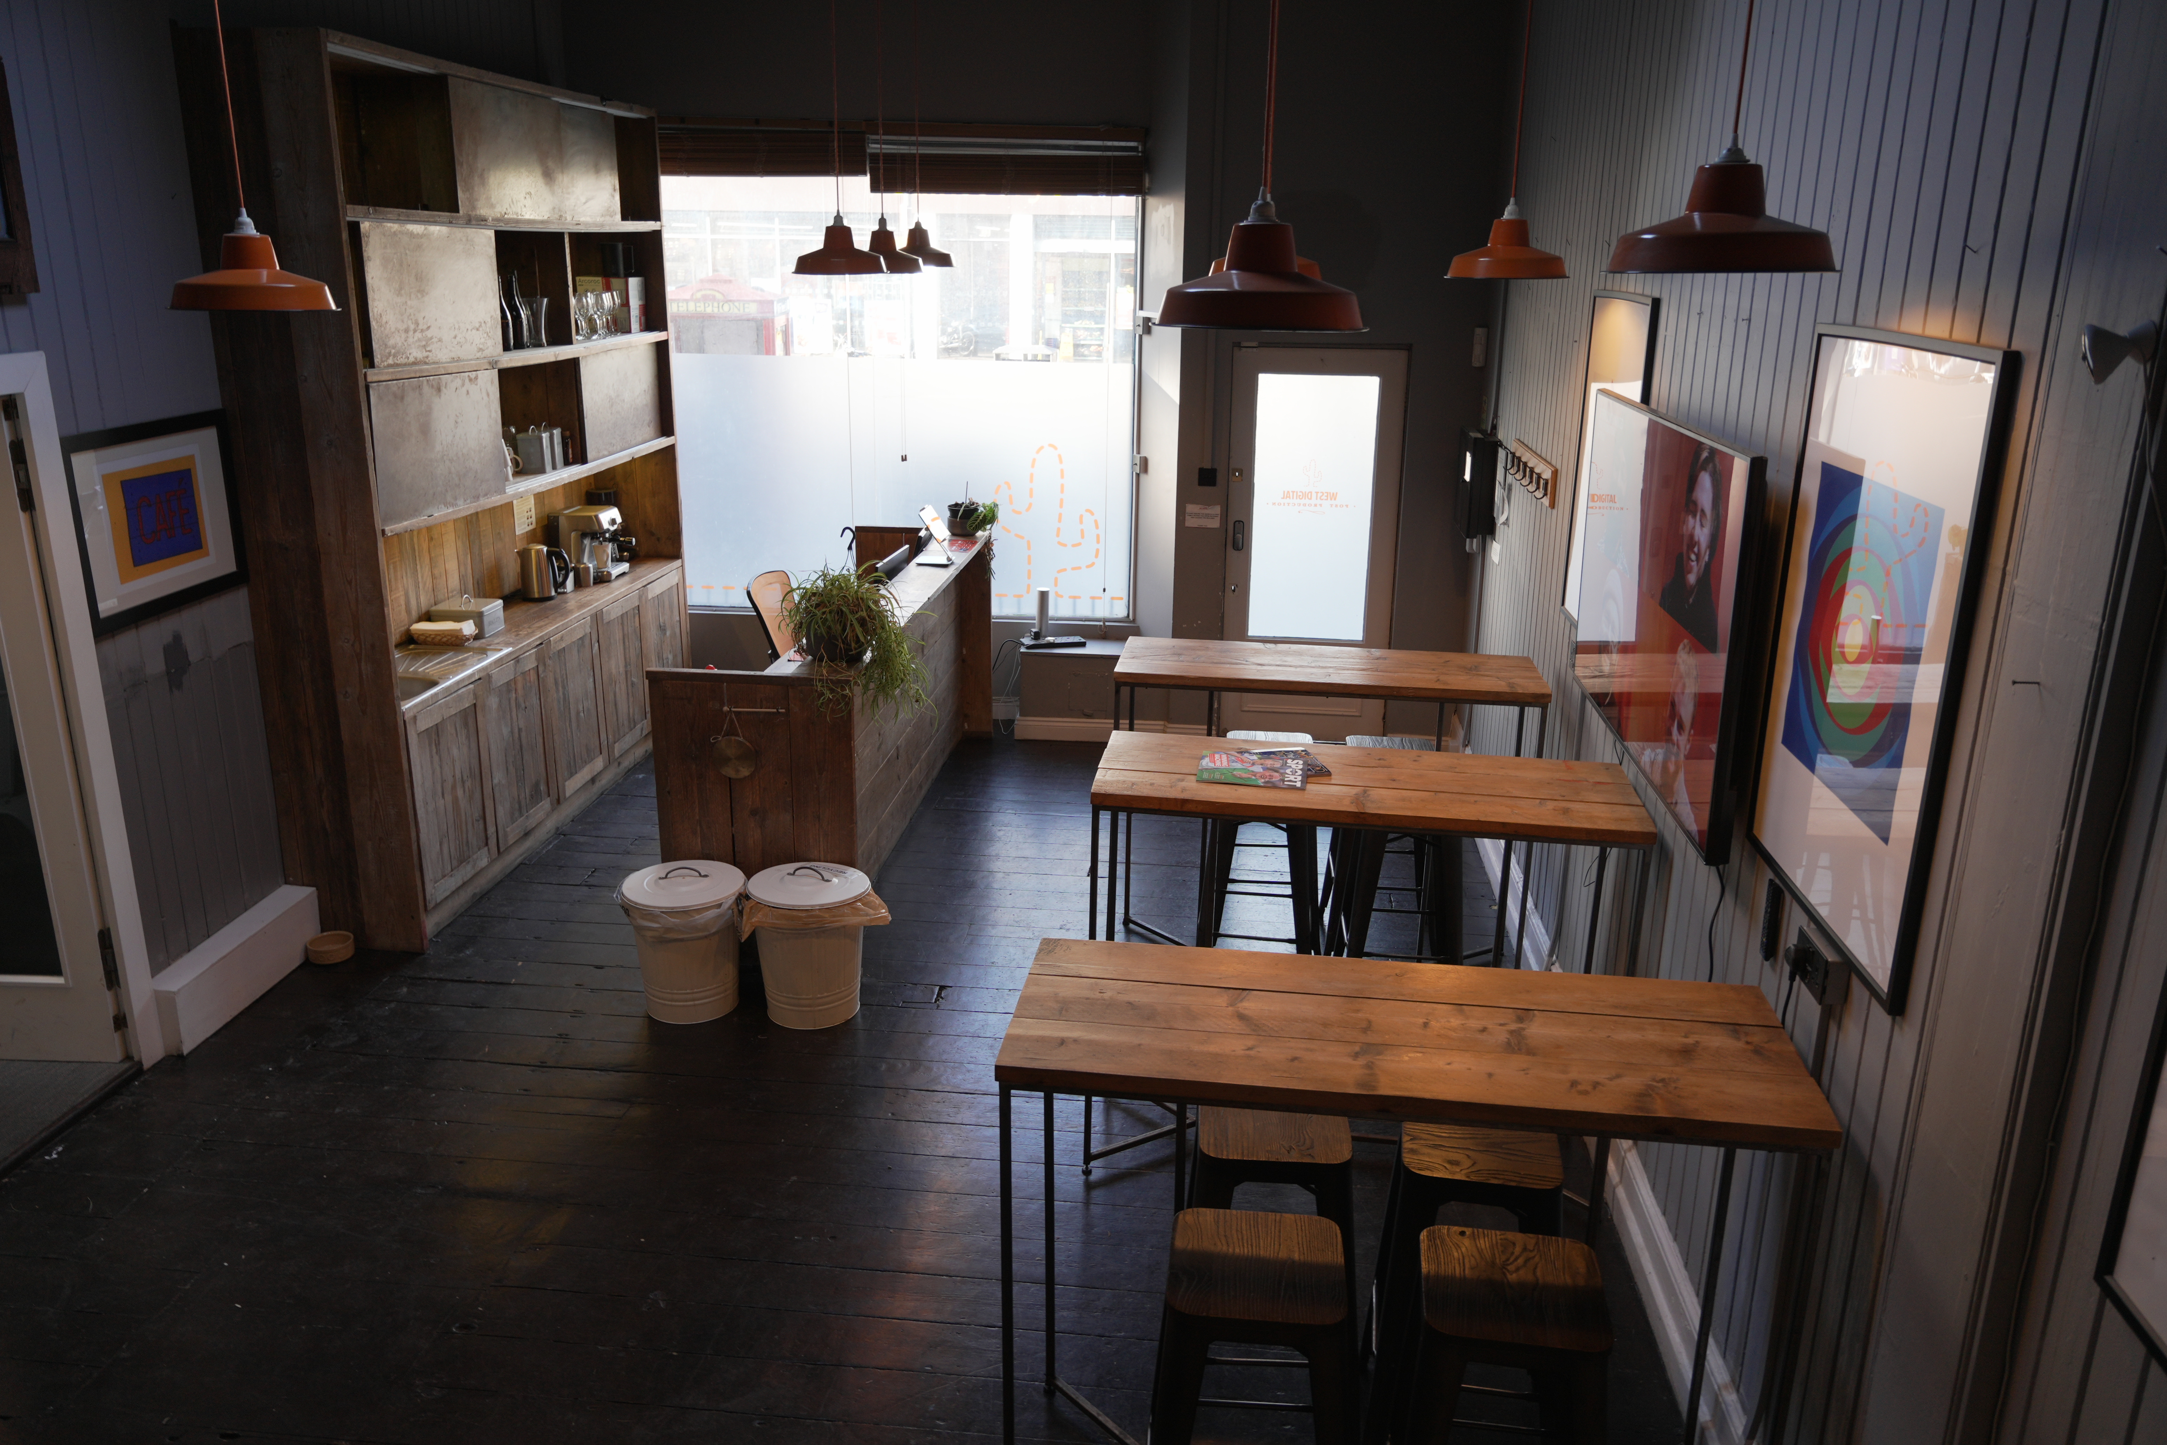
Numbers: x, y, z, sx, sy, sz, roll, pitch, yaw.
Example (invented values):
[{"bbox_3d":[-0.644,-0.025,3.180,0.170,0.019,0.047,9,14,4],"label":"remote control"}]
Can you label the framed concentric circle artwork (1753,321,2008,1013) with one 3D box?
[{"bbox_3d":[1.375,-0.144,2.876,0.028,1.050,0.812,2,17,6],"label":"framed concentric circle artwork"}]

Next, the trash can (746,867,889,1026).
[{"bbox_3d":[-0.903,0.734,5.421,0.425,0.487,0.415,1,16,0],"label":"trash can"}]

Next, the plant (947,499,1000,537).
[{"bbox_3d":[-0.549,-1.045,8.252,0.265,0.190,0.200,3,17,7],"label":"plant"}]

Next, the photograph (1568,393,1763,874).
[{"bbox_3d":[1.380,-0.307,3.912,0.052,0.831,1.458,1,16,6],"label":"photograph"}]

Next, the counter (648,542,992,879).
[{"bbox_3d":[-0.988,-0.057,7.090,0.727,1.066,2.889,2,16,6],"label":"counter"}]

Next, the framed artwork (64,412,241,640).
[{"bbox_3d":[-2.878,-0.646,5.088,0.030,0.588,0.749,2,16,6],"label":"framed artwork"}]

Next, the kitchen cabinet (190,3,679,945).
[{"bbox_3d":[-2.451,-1.067,6.851,0.491,3.107,2.902,2,16,6],"label":"kitchen cabinet"}]

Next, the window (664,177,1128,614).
[{"bbox_3d":[-0.970,-1.713,8.489,2.530,2.344,0.080,2,16,6],"label":"window"}]

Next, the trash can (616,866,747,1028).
[{"bbox_3d":[-1.340,0.727,5.513,0.410,0.500,0.410,1,17,0],"label":"trash can"}]

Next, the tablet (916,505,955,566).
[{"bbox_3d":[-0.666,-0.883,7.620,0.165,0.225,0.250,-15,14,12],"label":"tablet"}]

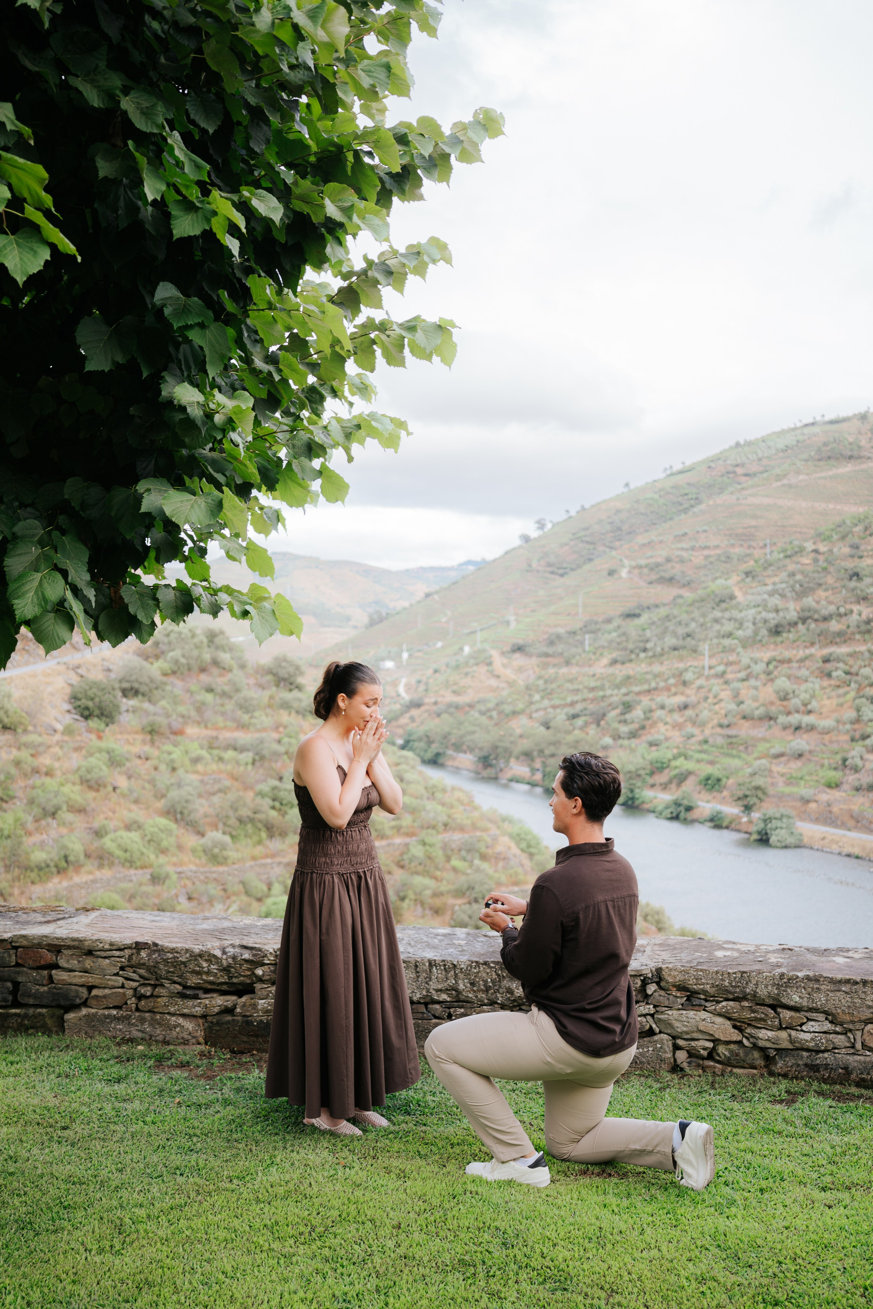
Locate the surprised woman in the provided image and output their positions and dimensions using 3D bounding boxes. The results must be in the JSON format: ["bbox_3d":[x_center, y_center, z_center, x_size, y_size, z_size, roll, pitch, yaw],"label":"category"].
[{"bbox_3d":[-0.333,0.845,4.480,0.500,1.645,0.510,0,1,37],"label":"surprised woman"}]

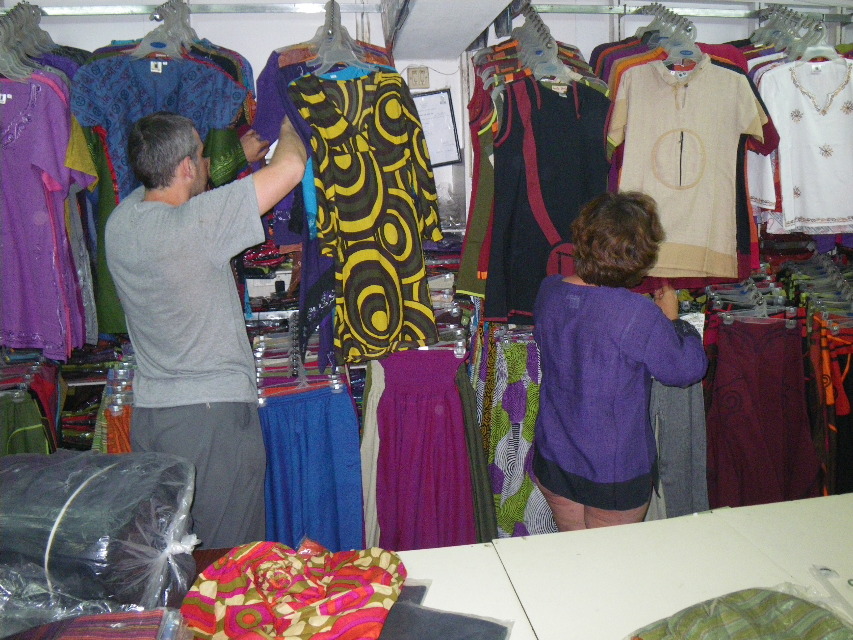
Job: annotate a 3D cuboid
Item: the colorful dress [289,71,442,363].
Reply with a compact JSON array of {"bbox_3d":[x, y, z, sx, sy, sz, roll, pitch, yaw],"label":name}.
[{"bbox_3d":[-0.188,-0.319,2.197,0.400,0.880,0.130,-8,9,-7],"label":"colorful dress"}]

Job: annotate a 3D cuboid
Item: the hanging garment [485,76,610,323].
[{"bbox_3d":[0.410,-0.399,2.337,0.410,0.800,0.120,0,8,0],"label":"hanging garment"}]

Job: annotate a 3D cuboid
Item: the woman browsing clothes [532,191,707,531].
[{"bbox_3d":[0.606,0.404,2.157,0.450,1.580,0.400,3,9,22],"label":"woman browsing clothes"}]

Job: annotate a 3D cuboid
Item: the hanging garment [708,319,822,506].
[{"bbox_3d":[1.240,0.379,2.548,0.380,0.800,0.120,1,8,8],"label":"hanging garment"}]

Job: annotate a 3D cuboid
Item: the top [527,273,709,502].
[{"bbox_3d":[0.592,0.197,2.118,0.440,0.670,0.360,3,9,22],"label":"top"}]

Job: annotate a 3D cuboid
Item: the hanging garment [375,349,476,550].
[{"bbox_3d":[-0.004,0.508,2.495,0.350,0.820,0.120,0,8,0],"label":"hanging garment"}]

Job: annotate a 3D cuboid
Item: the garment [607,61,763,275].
[{"bbox_3d":[0.879,-0.512,2.352,0.500,0.720,0.120,1,8,8],"label":"garment"}]

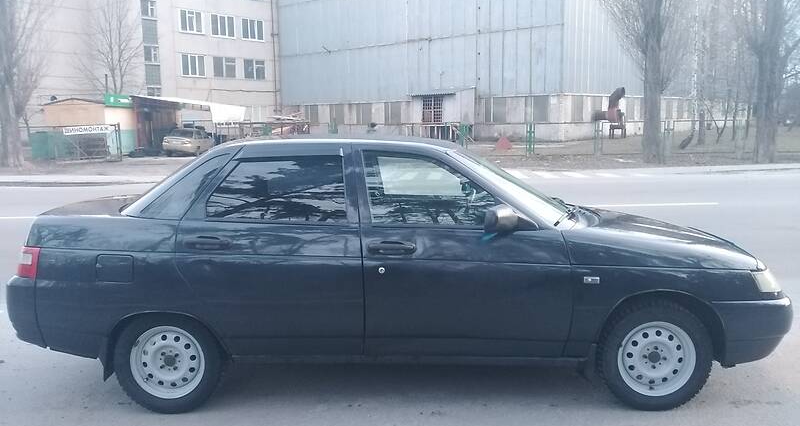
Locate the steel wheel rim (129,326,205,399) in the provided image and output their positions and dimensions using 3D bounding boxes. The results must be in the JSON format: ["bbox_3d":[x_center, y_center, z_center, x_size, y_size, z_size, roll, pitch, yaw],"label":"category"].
[{"bbox_3d":[-1.196,0.762,3.151,0.388,0.388,0.120,-1,9,2],"label":"steel wheel rim"}]

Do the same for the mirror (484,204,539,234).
[{"bbox_3d":[0.511,0.023,2.849,0.220,0.145,0.200,-1,9,2],"label":"mirror"}]

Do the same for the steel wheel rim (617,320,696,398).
[{"bbox_3d":[1.295,0.726,3.073,0.388,0.388,0.120,-1,9,2],"label":"steel wheel rim"}]

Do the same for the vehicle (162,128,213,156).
[{"bbox_3d":[-11.393,-3.846,32.400,1.690,1.430,4.250,-2,9,-4],"label":"vehicle"}]

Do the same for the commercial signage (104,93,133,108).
[{"bbox_3d":[-14.980,-5.980,32.000,1.420,0.740,0.120,-4,9,-18],"label":"commercial signage"}]

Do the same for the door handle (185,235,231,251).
[{"bbox_3d":[-0.942,0.148,2.946,0.225,0.072,0.050,-1,9,2],"label":"door handle"}]

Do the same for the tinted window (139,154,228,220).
[{"bbox_3d":[-1.094,-0.138,3.036,0.430,0.340,0.060,-1,-9,2],"label":"tinted window"}]

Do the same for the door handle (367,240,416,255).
[{"bbox_3d":[-0.042,0.167,2.916,0.235,0.072,0.050,-1,9,2],"label":"door handle"}]

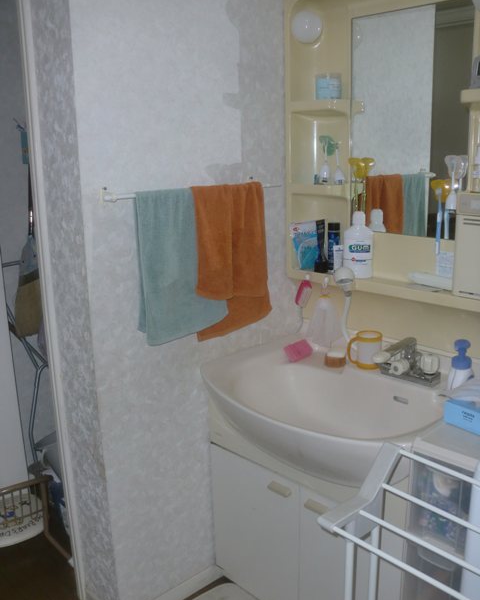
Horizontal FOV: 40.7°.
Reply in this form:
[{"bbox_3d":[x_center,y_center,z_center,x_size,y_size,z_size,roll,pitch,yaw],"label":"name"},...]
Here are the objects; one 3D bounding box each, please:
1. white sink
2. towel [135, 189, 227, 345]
[{"bbox_3d":[0.238,0.311,1.796,0.595,0.220,0.730,-13,18,-41],"label":"white sink"},{"bbox_3d":[-0.157,-0.104,1.786,0.285,0.410,0.065,-13,18,-41],"label":"towel"}]

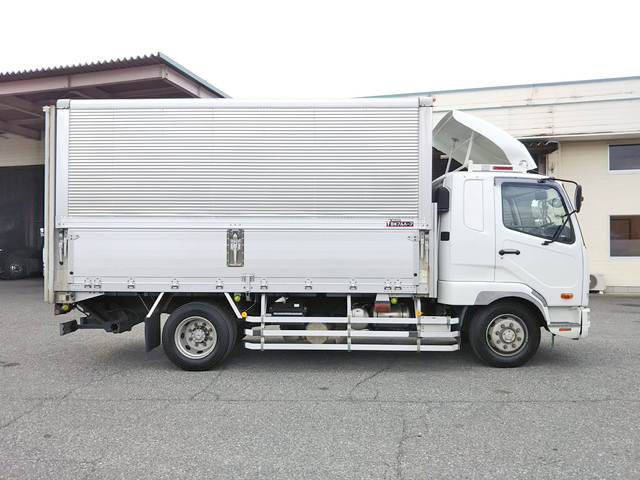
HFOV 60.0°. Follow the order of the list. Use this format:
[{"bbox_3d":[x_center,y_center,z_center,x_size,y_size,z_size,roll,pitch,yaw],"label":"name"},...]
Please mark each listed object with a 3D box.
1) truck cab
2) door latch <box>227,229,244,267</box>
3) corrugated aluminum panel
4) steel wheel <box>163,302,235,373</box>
[{"bbox_3d":[2.400,-0.020,7.800,1.970,3.100,2.250,0,-1,2],"label":"truck cab"},{"bbox_3d":[-1.020,0.096,6.690,0.210,0.455,0.060,0,-1,2],"label":"door latch"},{"bbox_3d":[-0.927,-0.979,6.690,4.240,1.400,0.060,0,-1,2],"label":"corrugated aluminum panel"},{"bbox_3d":[-1.507,1.197,6.880,0.830,0.830,0.270,0,-1,2],"label":"steel wheel"}]

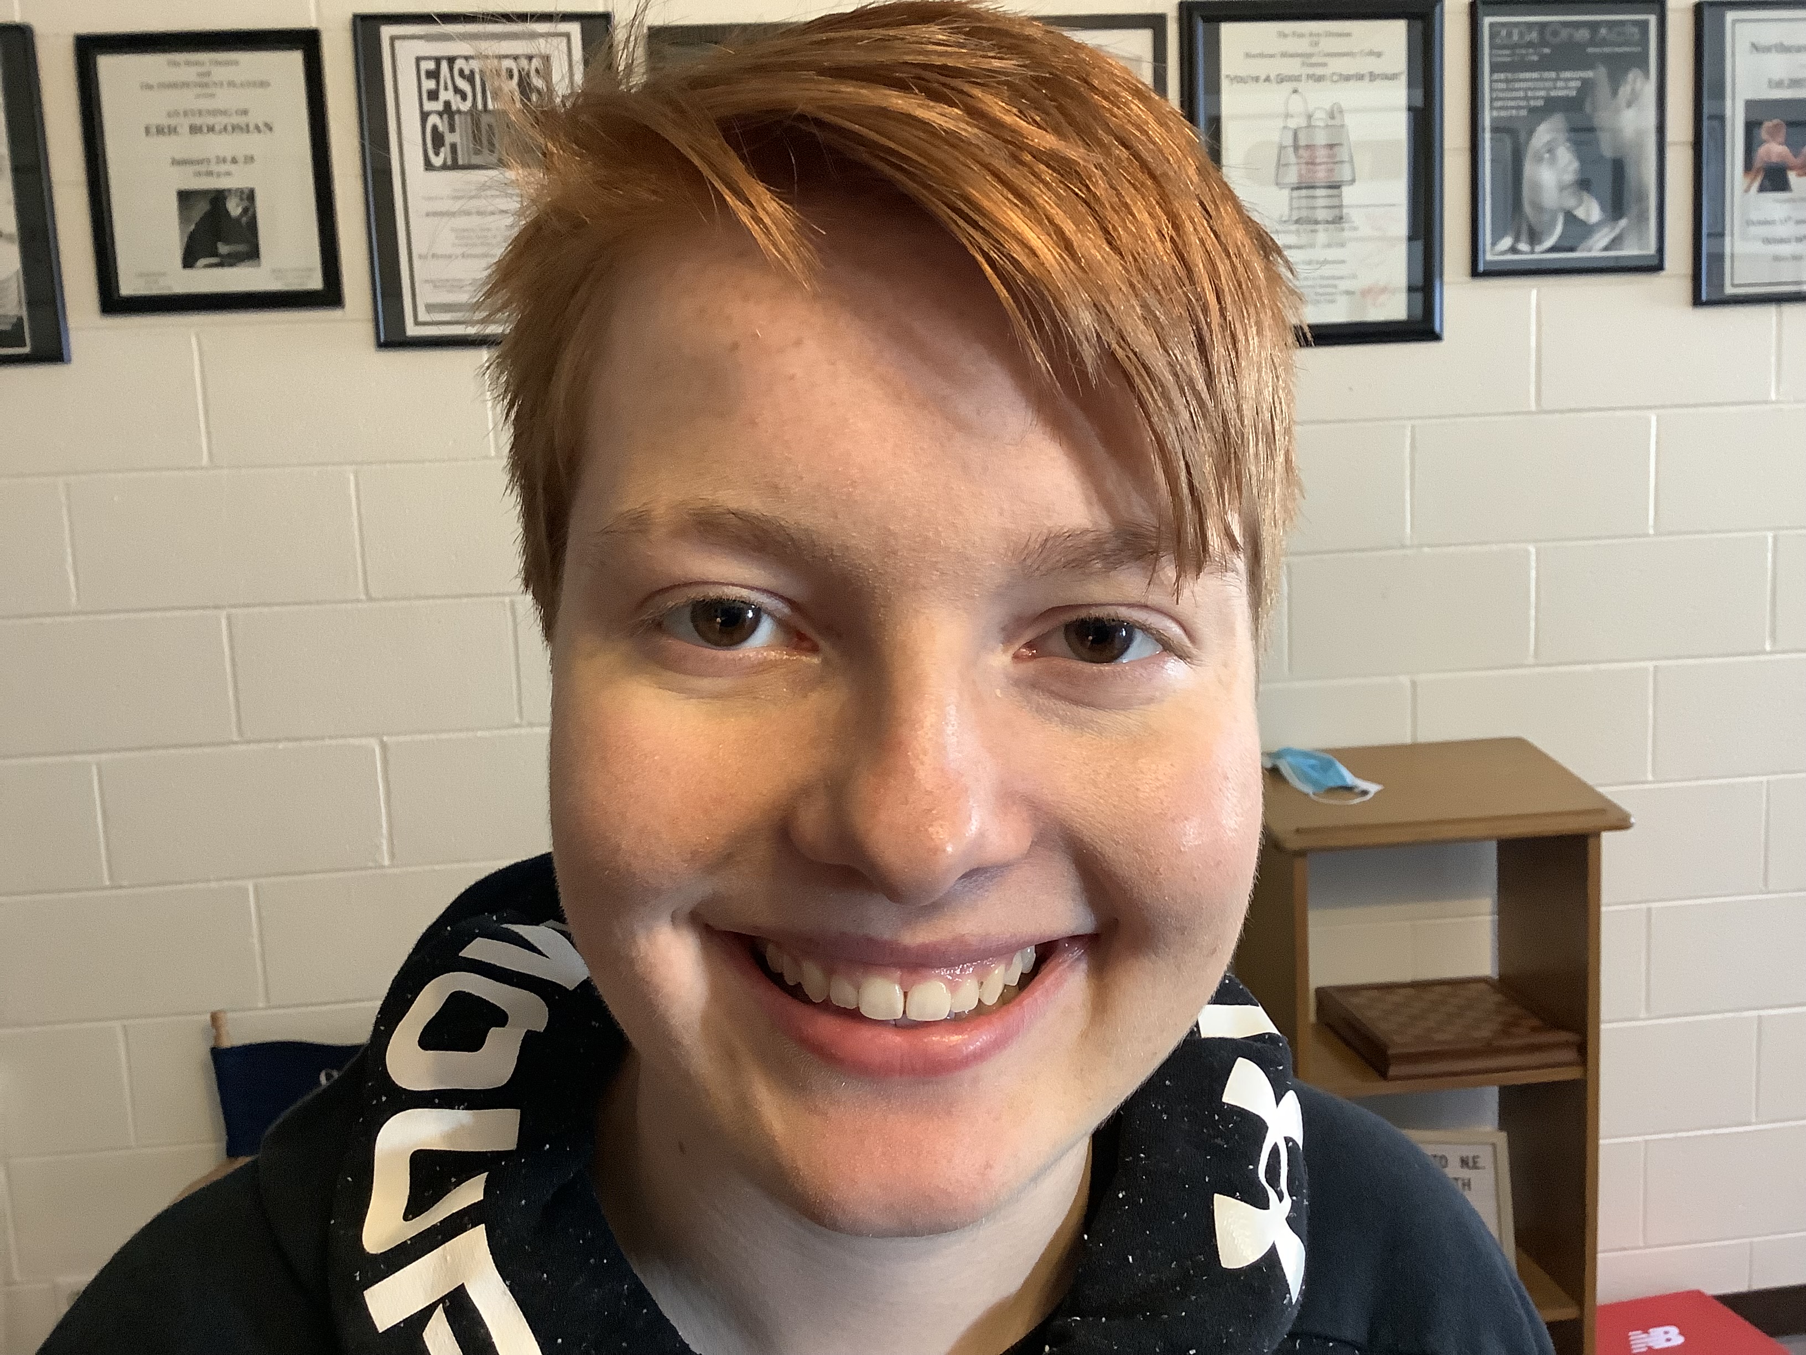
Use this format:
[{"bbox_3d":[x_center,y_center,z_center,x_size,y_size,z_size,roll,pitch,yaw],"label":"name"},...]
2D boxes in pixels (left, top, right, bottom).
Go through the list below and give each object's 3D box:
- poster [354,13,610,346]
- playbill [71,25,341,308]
[{"bbox_3d":[-0.589,-0.716,2.338,0.360,0.460,0.022,-3,7,-6],"label":"poster"},{"bbox_3d":[-0.978,-0.714,2.294,0.328,0.378,0.022,-3,7,-6],"label":"playbill"}]

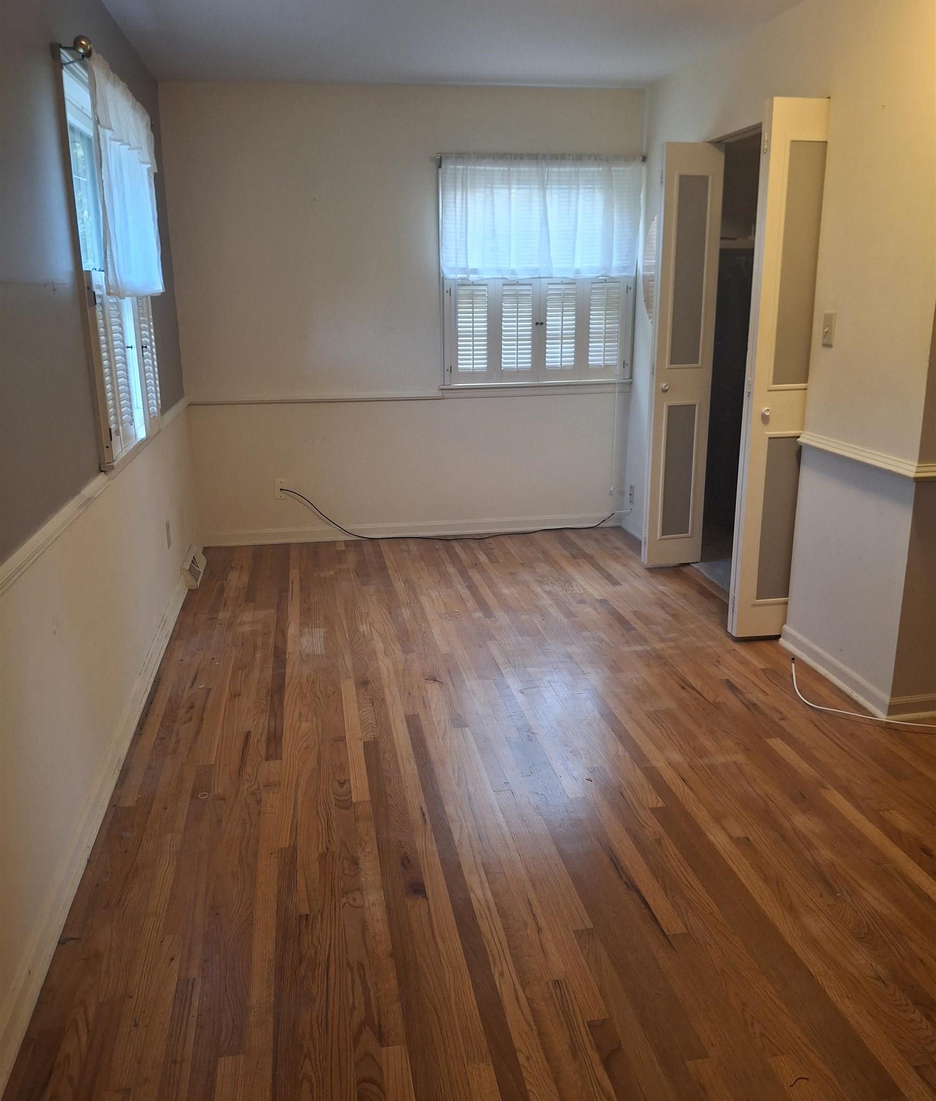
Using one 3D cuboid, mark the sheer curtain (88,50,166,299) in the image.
[{"bbox_3d":[-1.167,-1.242,3.146,0.070,0.675,1.100,-3,17,-9],"label":"sheer curtain"}]

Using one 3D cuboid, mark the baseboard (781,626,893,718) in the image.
[{"bbox_3d":[1.348,0.435,3.359,0.025,0.087,0.690,-3,17,-9],"label":"baseboard"}]

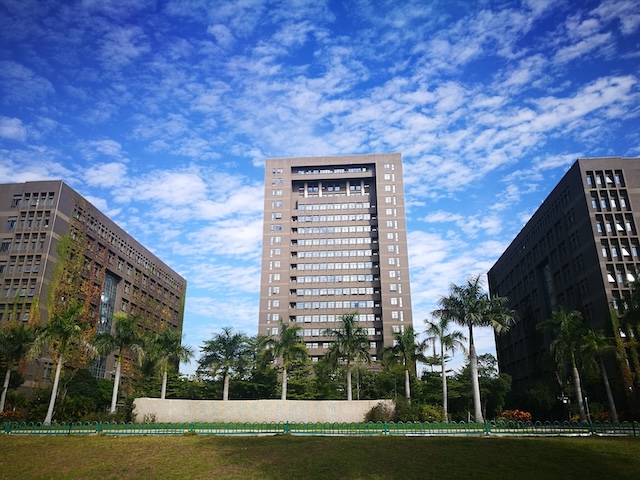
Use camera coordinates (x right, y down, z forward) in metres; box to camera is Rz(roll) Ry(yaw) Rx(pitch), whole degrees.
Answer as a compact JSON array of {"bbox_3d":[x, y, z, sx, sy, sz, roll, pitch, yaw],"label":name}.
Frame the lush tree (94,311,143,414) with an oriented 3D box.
[{"bbox_3d":[-16.390,9.850,40.110,4.090,8.160,4.010,0,-21,0],"label":"lush tree"}]

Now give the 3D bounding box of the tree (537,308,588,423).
[{"bbox_3d":[17.925,8.937,36.130,3.762,8.223,3.762,0,-20,0],"label":"tree"}]

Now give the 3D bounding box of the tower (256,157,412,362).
[{"bbox_3d":[4.978,14.656,144.370,39.699,73.801,25.000,-2,-20,5],"label":"tower"}]

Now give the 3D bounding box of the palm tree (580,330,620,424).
[{"bbox_3d":[20.683,9.844,36.331,2.960,6.657,2.960,0,-20,0],"label":"palm tree"}]

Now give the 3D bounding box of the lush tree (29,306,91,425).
[{"bbox_3d":[-18.240,8.300,34.280,4.560,8.190,4.470,0,-21,0],"label":"lush tree"}]

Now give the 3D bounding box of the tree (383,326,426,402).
[{"bbox_3d":[7.540,11.450,43.780,4.040,7.760,3.960,0,-21,0],"label":"tree"}]

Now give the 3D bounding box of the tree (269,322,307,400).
[{"bbox_3d":[-2.841,10.405,39.853,3.653,8.168,3.653,0,-20,0],"label":"tree"}]

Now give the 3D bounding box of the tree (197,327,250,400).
[{"bbox_3d":[-7.942,10.936,40.723,4.324,7.771,4.324,0,-20,0],"label":"tree"}]

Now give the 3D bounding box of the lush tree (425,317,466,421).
[{"bbox_3d":[9.043,9.024,35.034,3.086,7.372,3.086,0,-20,0],"label":"lush tree"}]

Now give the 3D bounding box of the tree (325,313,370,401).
[{"bbox_3d":[2.530,11.090,44.980,4.230,9.240,4.140,0,-21,0],"label":"tree"}]

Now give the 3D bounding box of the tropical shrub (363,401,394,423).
[{"bbox_3d":[4.070,11.700,34.060,2.050,1.420,1.750,0,-21,0],"label":"tropical shrub"}]

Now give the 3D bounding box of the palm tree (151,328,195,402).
[{"bbox_3d":[-13.450,11.790,44.720,4.130,7.740,4.050,0,-21,0],"label":"palm tree"}]

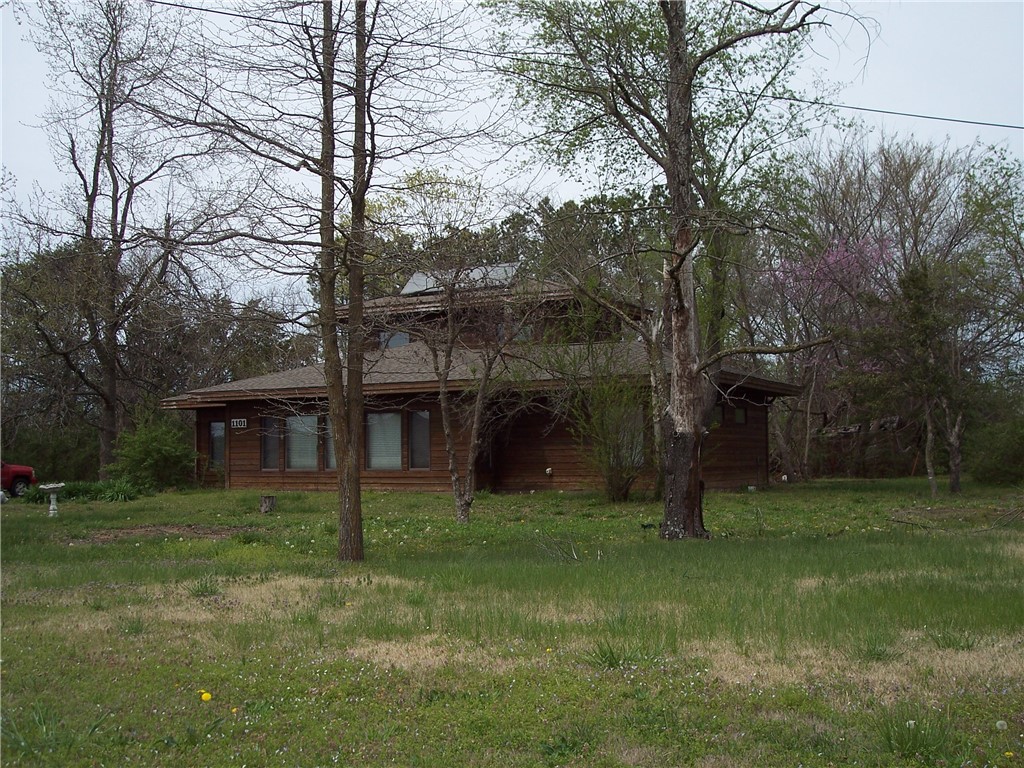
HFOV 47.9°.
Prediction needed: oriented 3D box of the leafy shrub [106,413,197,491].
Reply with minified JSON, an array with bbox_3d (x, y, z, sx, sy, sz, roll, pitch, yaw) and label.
[{"bbox_3d":[-11.249,2.106,36.000,2.750,2.450,2.600,1,-4,-17],"label":"leafy shrub"}]

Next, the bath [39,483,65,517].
[{"bbox_3d":[-8.941,2.248,22.400,0.500,0.670,0.500,1,-4,-22],"label":"bath"}]

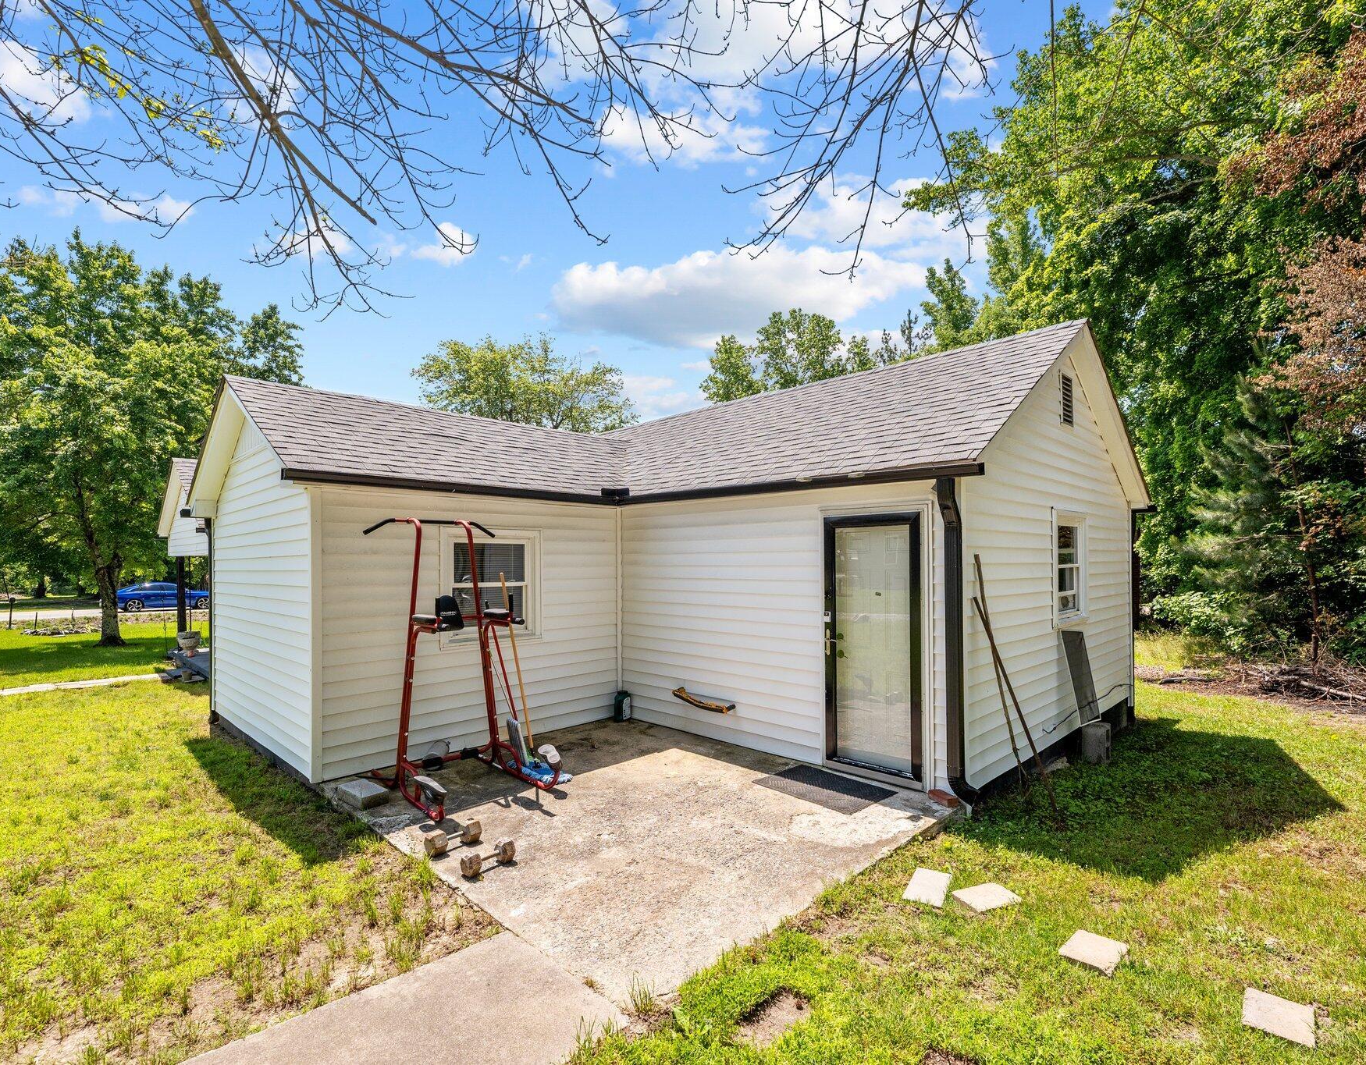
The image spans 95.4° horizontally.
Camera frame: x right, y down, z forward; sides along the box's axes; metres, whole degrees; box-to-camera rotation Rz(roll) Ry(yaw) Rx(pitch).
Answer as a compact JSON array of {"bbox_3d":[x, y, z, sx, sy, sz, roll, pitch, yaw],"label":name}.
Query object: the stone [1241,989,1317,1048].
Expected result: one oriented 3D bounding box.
[{"bbox_3d":[2.428,1.990,2.529,0.210,0.045,0.300,-2,-2,42],"label":"stone"}]

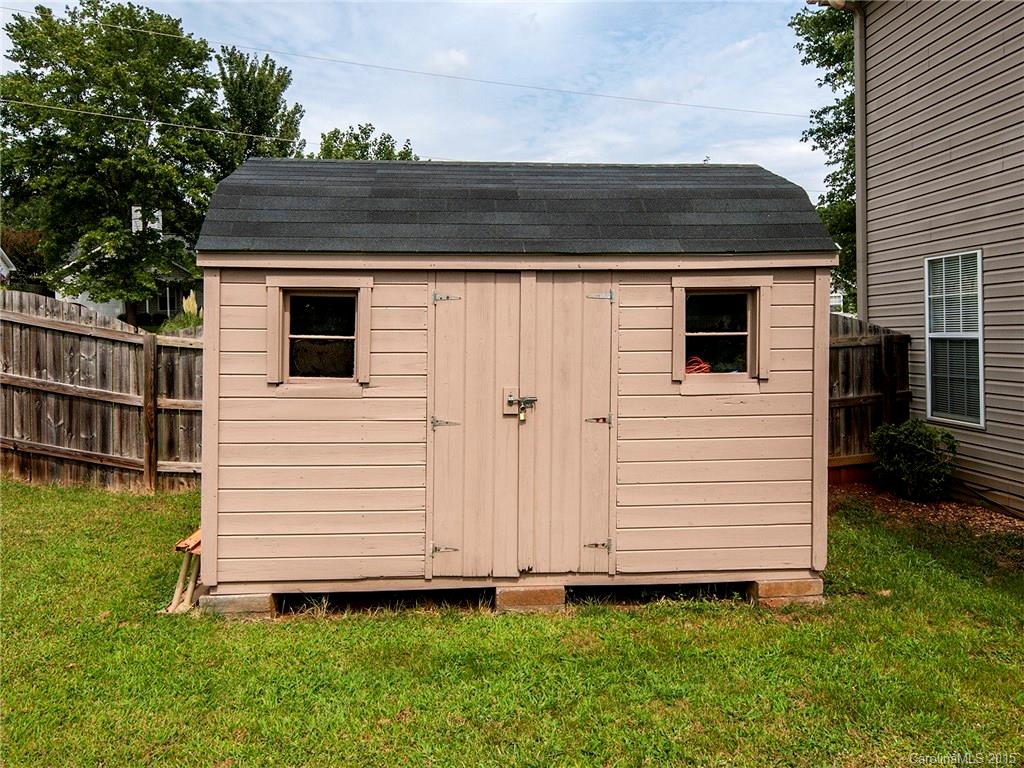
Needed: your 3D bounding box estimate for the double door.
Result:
[{"bbox_3d":[0.059,0.234,4.850,1.050,1.790,0.060,0,1,-4],"label":"double door"}]

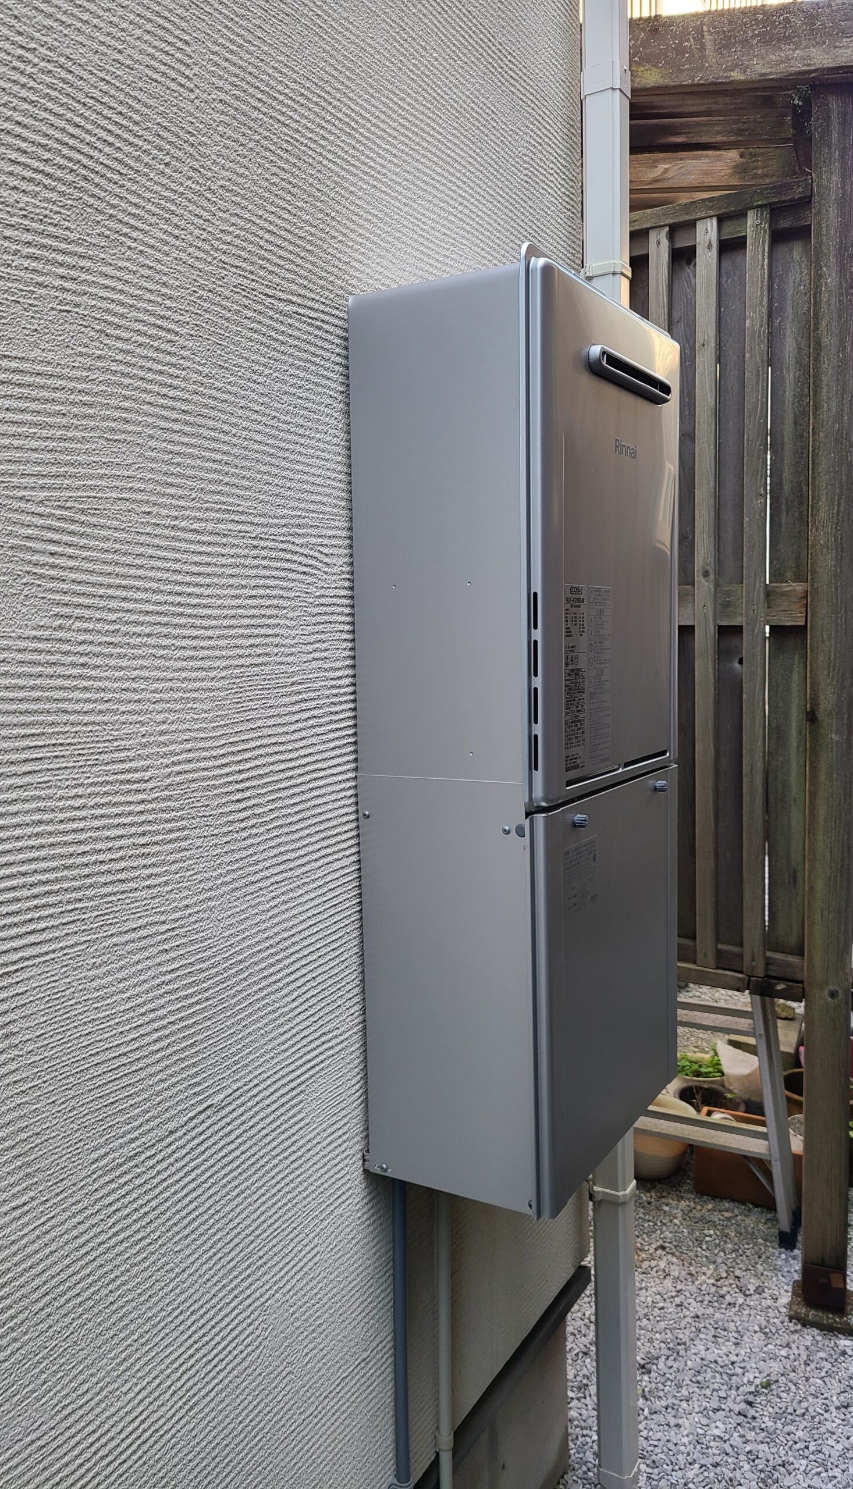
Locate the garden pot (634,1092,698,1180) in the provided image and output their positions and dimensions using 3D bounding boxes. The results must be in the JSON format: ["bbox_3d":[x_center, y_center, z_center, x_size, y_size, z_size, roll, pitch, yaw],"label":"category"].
[{"bbox_3d":[0.655,1.158,3.259,0.270,0.166,0.270,-1,6,0],"label":"garden pot"}]

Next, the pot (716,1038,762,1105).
[{"bbox_3d":[1.054,1.081,3.693,0.160,0.160,0.170,2,7,30],"label":"pot"}]

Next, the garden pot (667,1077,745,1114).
[{"bbox_3d":[0.864,1.147,3.392,0.220,0.150,0.220,2,7,30],"label":"garden pot"}]

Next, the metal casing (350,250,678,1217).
[{"bbox_3d":[0.146,-0.020,1.495,0.262,1.090,0.468,2,7,30],"label":"metal casing"}]

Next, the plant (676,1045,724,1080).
[{"bbox_3d":[0.883,1.046,3.664,0.180,0.090,0.190,2,7,30],"label":"plant"}]

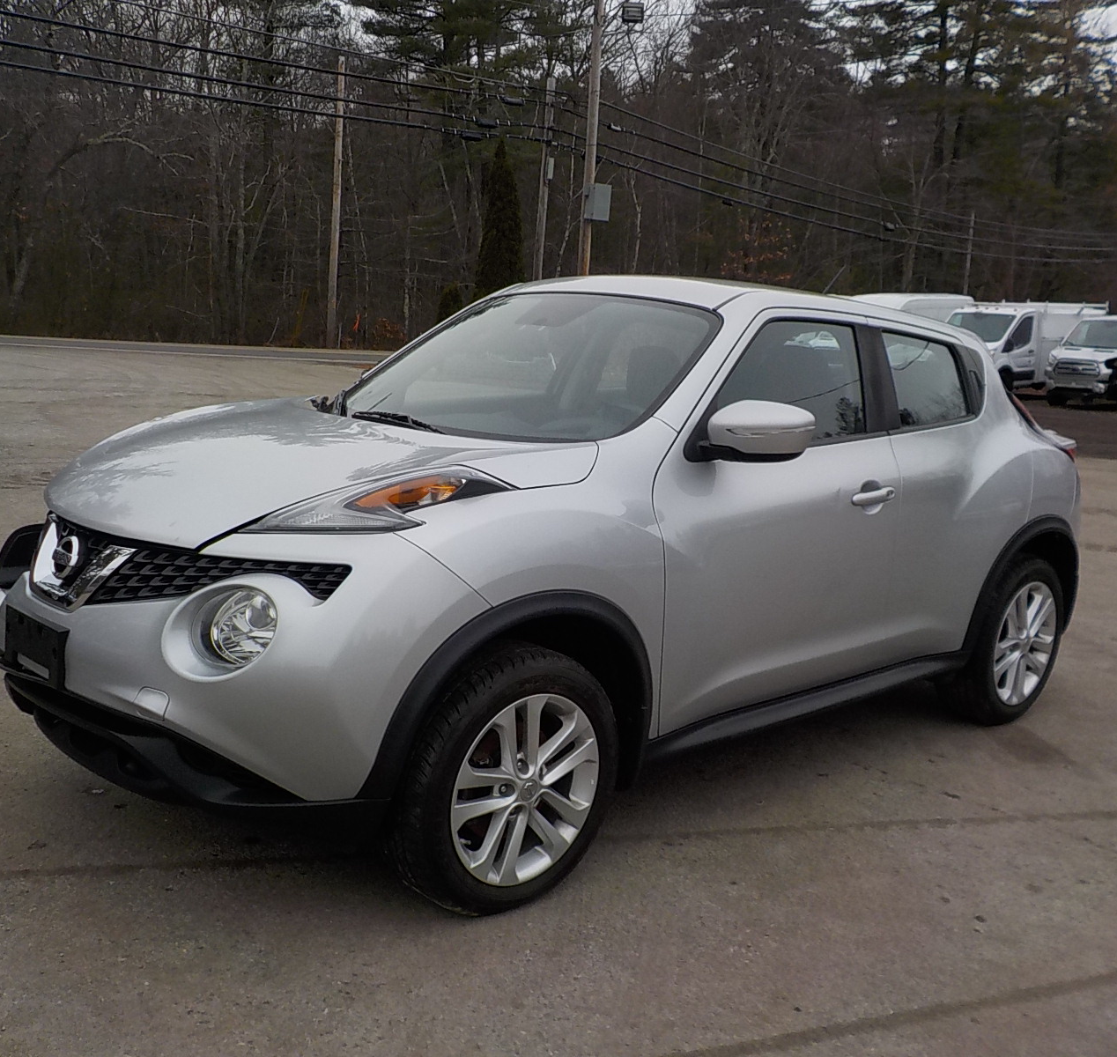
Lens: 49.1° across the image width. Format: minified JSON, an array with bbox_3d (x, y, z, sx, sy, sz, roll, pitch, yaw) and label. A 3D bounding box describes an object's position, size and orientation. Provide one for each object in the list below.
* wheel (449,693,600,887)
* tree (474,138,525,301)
[{"bbox_3d":[-0.122,0.618,2.986,0.465,0.465,0.170,-6,14,-43],"label":"wheel"},{"bbox_3d":[-1.887,-9.447,41.007,1.950,7.070,1.950,3,10,0],"label":"tree"}]

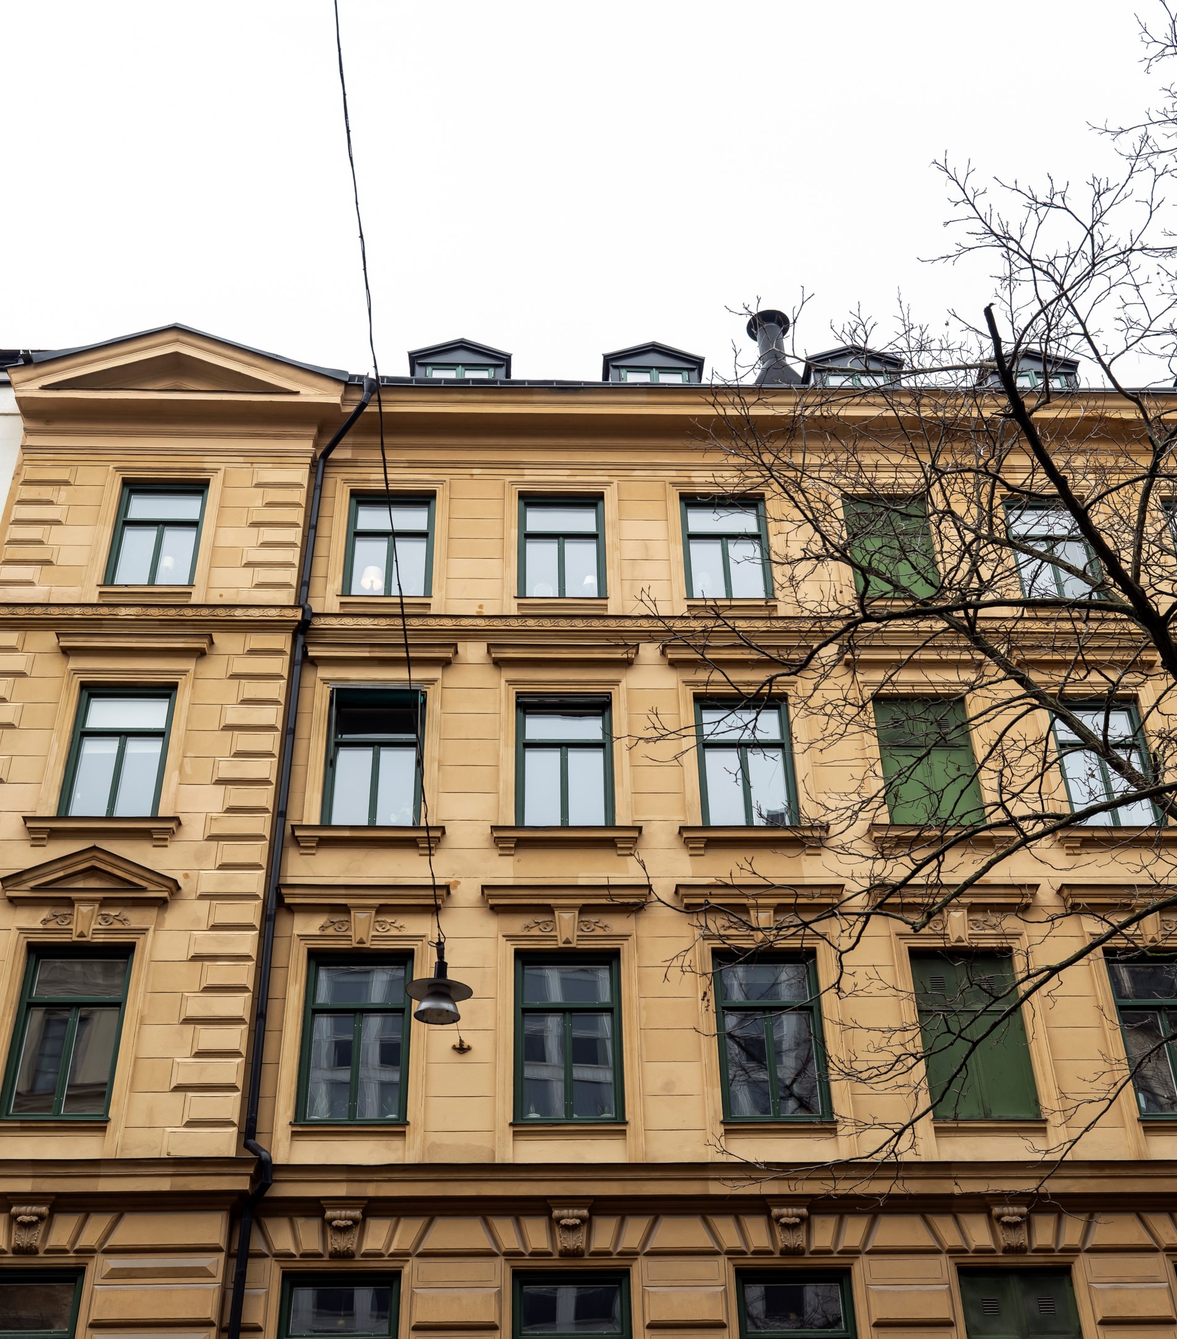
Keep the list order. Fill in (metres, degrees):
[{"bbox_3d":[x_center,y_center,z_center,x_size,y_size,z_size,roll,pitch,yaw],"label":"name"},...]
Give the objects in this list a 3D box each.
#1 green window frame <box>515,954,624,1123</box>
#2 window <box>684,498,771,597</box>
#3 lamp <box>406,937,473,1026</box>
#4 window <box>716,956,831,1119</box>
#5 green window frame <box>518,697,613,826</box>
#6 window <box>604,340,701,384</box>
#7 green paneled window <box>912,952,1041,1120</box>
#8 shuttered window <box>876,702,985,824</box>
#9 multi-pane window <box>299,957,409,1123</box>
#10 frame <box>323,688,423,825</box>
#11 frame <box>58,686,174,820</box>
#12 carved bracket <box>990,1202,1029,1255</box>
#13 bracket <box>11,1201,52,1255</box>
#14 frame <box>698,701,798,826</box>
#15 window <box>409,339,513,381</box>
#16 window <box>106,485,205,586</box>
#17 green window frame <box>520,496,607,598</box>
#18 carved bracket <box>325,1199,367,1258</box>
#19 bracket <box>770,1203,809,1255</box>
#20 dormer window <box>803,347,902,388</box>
[{"bbox_3d":[-0.230,4.294,18.909,1.277,2.143,0.160,0,-35,-2],"label":"green window frame"},{"bbox_3d":[1.924,-1.667,22.550,1.214,1.832,0.150,0,-33,-3],"label":"window"},{"bbox_3d":[-1.280,2.661,13.967,0.580,0.699,0.580,0,-33,-3],"label":"lamp"},{"bbox_3d":[2.142,4.306,19.008,1.277,2.143,0.160,0,-35,-2],"label":"window"},{"bbox_3d":[-0.305,1.177,20.550,1.214,1.938,0.150,0,-33,-3],"label":"green window frame"},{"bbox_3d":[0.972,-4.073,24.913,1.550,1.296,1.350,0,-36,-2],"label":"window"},{"bbox_3d":[4.453,4.229,18.787,1.214,2.066,0.150,0,-33,-3],"label":"green paneled window"},{"bbox_3d":[4.472,1.269,21.270,1.260,2.030,0.160,0,-35,-2],"label":"shuttered window"},{"bbox_3d":[-2.516,4.016,17.645,1.153,1.954,0.150,0,-36,-2],"label":"multi-pane window"},{"bbox_3d":[-2.756,1.186,20.929,1.260,2.060,0.250,0,-35,-2],"label":"frame"},{"bbox_3d":[-5.806,1.031,20.100,1.214,1.938,0.150,0,-33,-3],"label":"frame"},{"bbox_3d":[4.606,6.076,17.604,0.390,0.506,0.240,0,-35,-2],"label":"carved bracket"},{"bbox_3d":[-5.503,5.524,15.977,0.396,0.471,0.210,0,-36,-2],"label":"bracket"},{"bbox_3d":[1.912,1.198,19.854,1.148,1.899,0.150,0,-36,-2],"label":"frame"},{"bbox_3d":[-2.074,-4.426,26.348,1.663,1.350,1.300,0,-35,-2],"label":"window"},{"bbox_3d":[-5.677,-1.718,21.399,1.142,1.826,0.150,0,-36,-2],"label":"window"},{"bbox_3d":[-0.377,-1.722,23.174,1.232,1.939,0.160,0,-35,-2],"label":"green window frame"},{"bbox_3d":[-2.564,5.909,16.994,0.450,0.540,0.250,0,-33,-3],"label":"carved bracket"},{"bbox_3d":[2.191,6.053,17.512,0.390,0.519,0.240,0,-35,-2],"label":"bracket"},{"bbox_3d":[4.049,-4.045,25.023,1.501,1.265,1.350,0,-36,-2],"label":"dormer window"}]

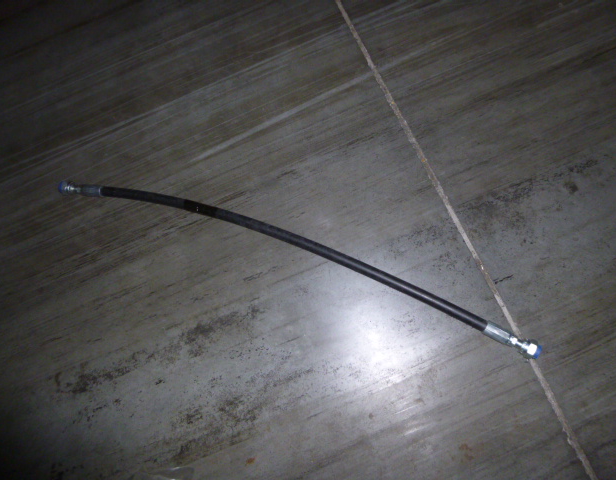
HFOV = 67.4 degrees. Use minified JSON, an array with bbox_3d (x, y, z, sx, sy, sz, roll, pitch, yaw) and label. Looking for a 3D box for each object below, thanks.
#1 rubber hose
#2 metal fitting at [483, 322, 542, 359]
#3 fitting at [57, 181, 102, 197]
[{"bbox_3d":[-0.040,0.004,0.618,0.562,0.017,0.041,19,82,12],"label":"rubber hose"},{"bbox_3d":[0.243,0.118,0.549,0.065,0.020,0.021,24,83,13],"label":"metal fitting"},{"bbox_3d":[-0.337,-0.074,0.682,0.066,0.020,0.021,6,79,10],"label":"fitting"}]

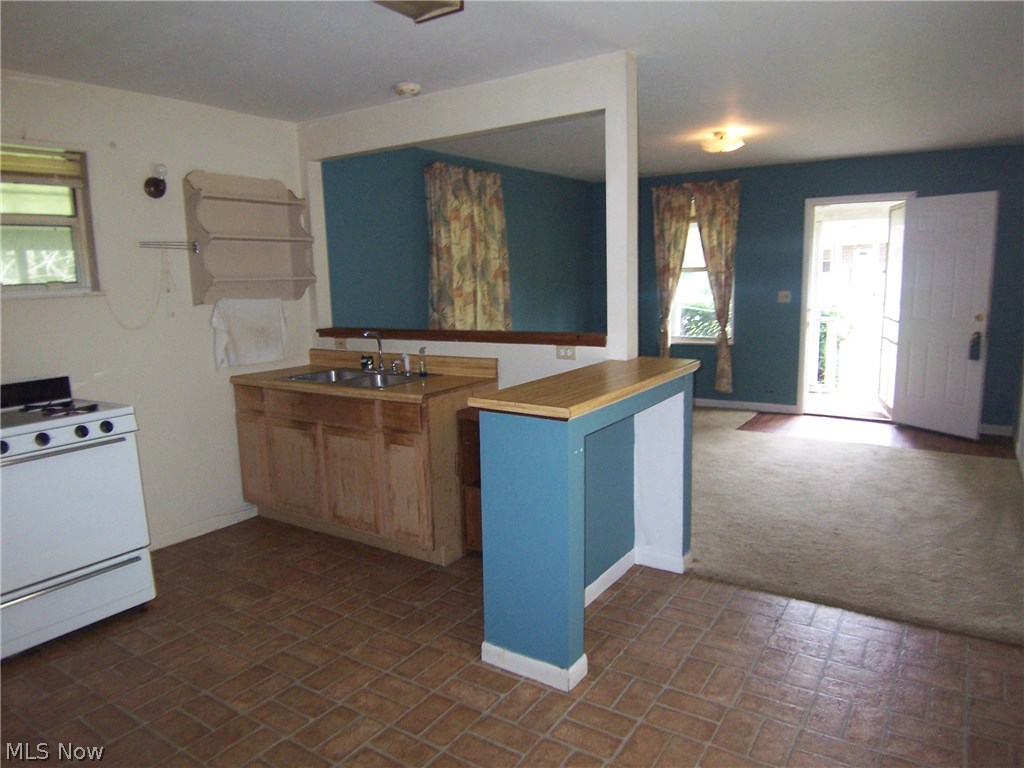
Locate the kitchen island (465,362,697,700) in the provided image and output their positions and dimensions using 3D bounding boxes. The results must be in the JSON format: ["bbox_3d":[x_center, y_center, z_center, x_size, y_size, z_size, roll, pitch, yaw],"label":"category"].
[{"bbox_3d":[0.382,0.486,2.938,0.437,1.043,1.300,5,11,34],"label":"kitchen island"}]

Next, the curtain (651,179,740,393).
[{"bbox_3d":[1.897,-1.005,7.177,0.905,2.155,0.130,5,11,34],"label":"curtain"}]

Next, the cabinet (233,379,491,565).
[{"bbox_3d":[-0.870,0.430,4.050,1.533,0.872,0.620,5,11,34],"label":"cabinet"}]

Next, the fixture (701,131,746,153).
[{"bbox_3d":[1.560,-1.784,5.017,0.294,0.130,0.294,5,11,34],"label":"fixture"}]

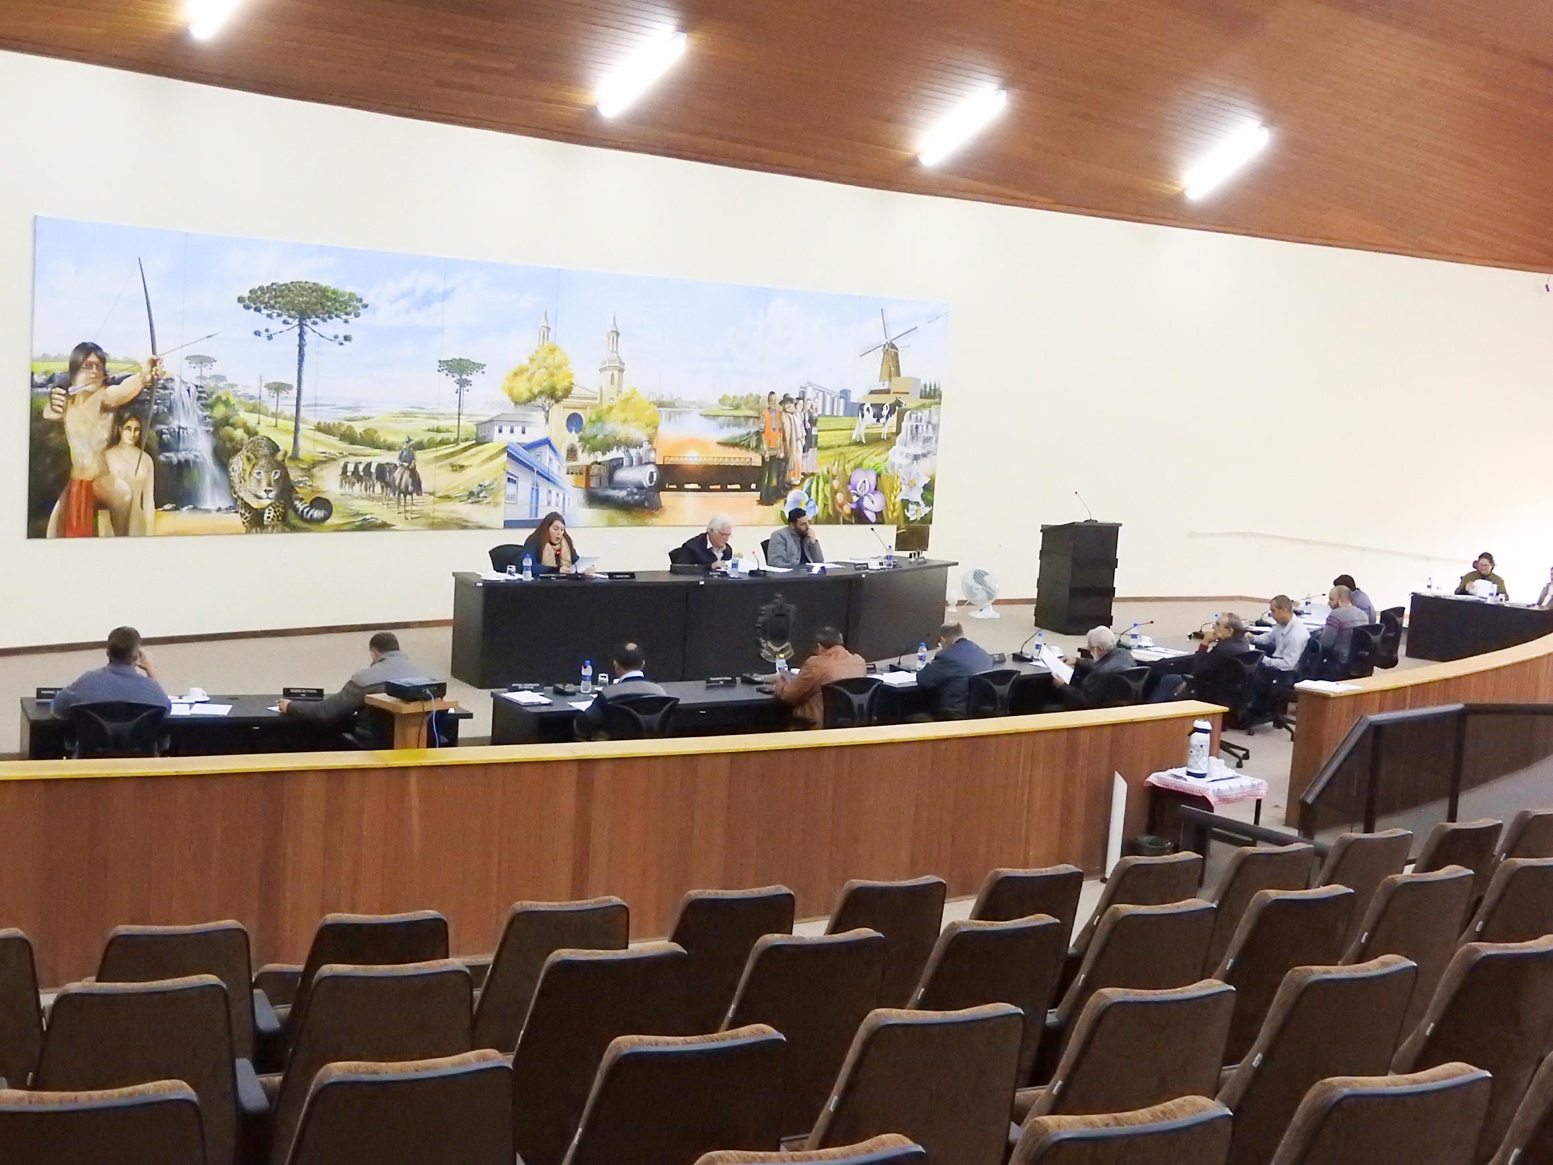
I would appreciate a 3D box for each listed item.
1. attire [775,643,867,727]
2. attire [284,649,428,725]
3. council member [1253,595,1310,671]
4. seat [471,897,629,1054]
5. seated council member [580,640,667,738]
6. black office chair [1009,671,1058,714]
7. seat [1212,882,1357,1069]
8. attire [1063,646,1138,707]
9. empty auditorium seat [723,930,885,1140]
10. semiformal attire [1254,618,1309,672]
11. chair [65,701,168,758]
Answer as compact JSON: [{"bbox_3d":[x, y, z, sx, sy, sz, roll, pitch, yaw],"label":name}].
[{"bbox_3d":[0.283,0.692,12.140,0.550,0.660,0.550,0,7,-30],"label":"attire"},{"bbox_3d":[-2.206,0.689,10.648,0.720,0.620,0.550,0,7,-27],"label":"attire"},{"bbox_3d":[4.348,0.721,17.520,0.720,1.220,0.550,5,6,10],"label":"council member"},{"bbox_3d":[-0.747,1.364,6.128,0.540,0.970,0.640,1,7,-25],"label":"seat"},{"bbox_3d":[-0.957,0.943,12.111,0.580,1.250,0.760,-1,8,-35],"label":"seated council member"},{"bbox_3d":[1.748,1.054,14.182,0.620,0.930,0.620,-1,8,-39],"label":"black office chair"},{"bbox_3d":[1.558,1.467,6.847,0.580,0.970,0.620,0,7,-31],"label":"seat"},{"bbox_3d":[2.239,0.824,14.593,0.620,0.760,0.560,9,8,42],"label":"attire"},{"bbox_3d":[-0.036,1.352,5.633,0.560,0.930,0.620,0,7,-28],"label":"empty auditorium seat"},{"bbox_3d":[4.380,0.534,17.500,0.480,0.500,0.500,5,6,10],"label":"semiformal attire"},{"bbox_3d":[-3.686,1.054,11.224,0.600,0.900,0.600,1,6,-20],"label":"chair"}]

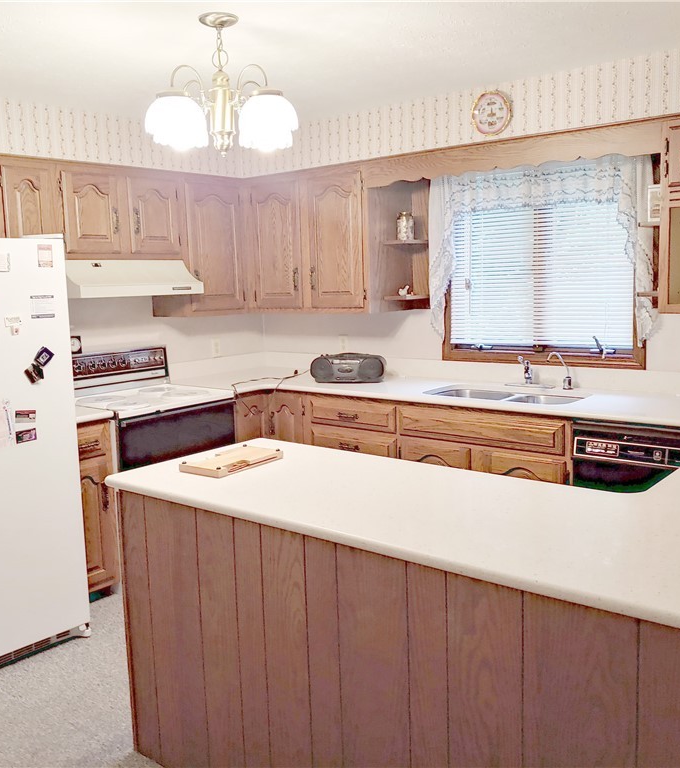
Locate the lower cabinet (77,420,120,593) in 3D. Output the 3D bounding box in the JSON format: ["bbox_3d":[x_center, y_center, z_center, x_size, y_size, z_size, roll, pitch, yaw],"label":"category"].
[{"bbox_3d":[-1.417,0.589,3.623,0.620,0.845,0.310,5,11,38],"label":"lower cabinet"}]

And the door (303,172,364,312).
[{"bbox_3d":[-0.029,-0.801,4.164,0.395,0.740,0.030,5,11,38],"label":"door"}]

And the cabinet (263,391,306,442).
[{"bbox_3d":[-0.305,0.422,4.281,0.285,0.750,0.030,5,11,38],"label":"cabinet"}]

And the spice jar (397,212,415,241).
[{"bbox_3d":[0.363,-0.877,4.119,0.097,0.160,0.097,-2,8,0],"label":"spice jar"}]

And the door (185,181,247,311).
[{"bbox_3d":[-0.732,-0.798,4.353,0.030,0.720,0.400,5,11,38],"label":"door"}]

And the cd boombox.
[{"bbox_3d":[0.064,-0.103,4.316,0.415,0.160,0.210,0,9,13],"label":"cd boombox"}]

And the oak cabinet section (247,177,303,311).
[{"bbox_3d":[-0.384,-0.832,4.455,0.400,0.750,0.025,4,10,38],"label":"oak cabinet section"}]

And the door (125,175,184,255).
[{"bbox_3d":[-1.013,-0.917,4.057,0.025,0.400,0.325,4,10,38],"label":"door"}]

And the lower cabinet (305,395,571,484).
[{"bbox_3d":[0.597,0.498,4.011,1.555,0.888,0.614,4,10,38],"label":"lower cabinet"}]

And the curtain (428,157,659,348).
[{"bbox_3d":[0.990,-0.665,3.791,1.200,0.910,0.100,4,10,38],"label":"curtain"}]

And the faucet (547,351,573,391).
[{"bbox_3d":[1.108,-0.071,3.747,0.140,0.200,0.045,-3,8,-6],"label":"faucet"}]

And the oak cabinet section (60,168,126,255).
[{"bbox_3d":[-1.253,-0.865,3.759,0.025,0.400,0.325,4,10,38],"label":"oak cabinet section"}]

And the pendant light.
[{"bbox_3d":[-0.407,-1.021,2.556,0.525,0.455,0.525,-3,8,-8],"label":"pendant light"}]

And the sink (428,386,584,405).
[{"bbox_3d":[0.816,0.139,3.682,0.760,0.190,0.380,4,10,38],"label":"sink"}]

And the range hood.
[{"bbox_3d":[-1.169,-0.559,3.926,0.480,0.185,0.765,5,11,38],"label":"range hood"}]

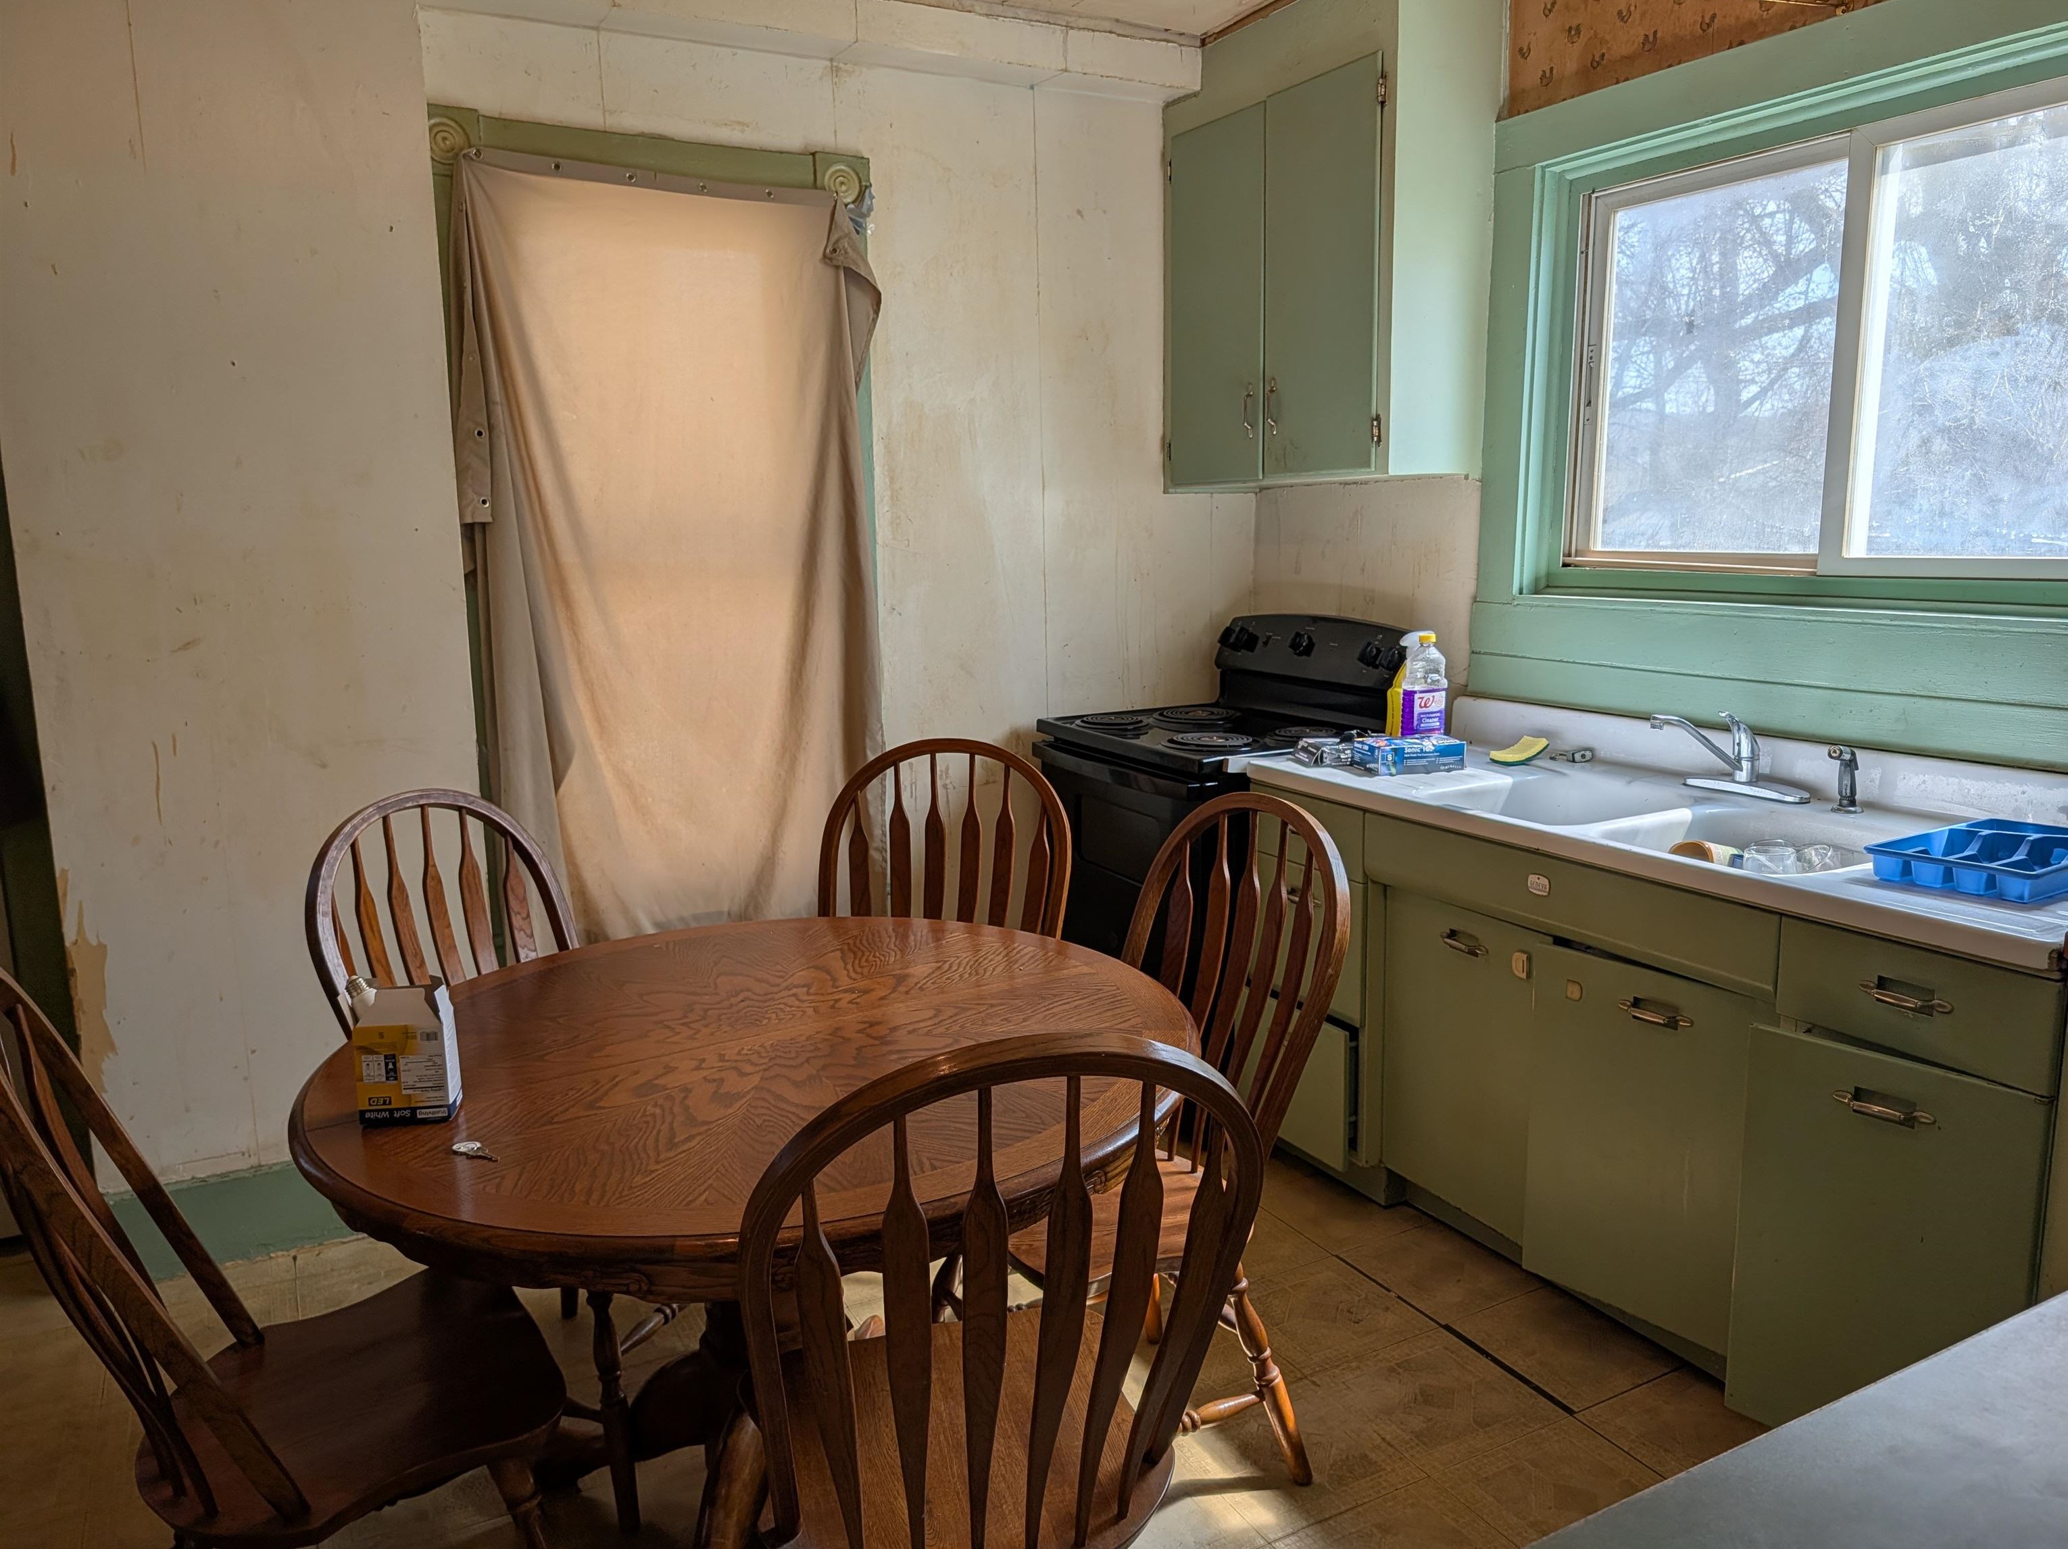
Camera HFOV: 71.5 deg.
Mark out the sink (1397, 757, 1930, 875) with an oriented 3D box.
[{"bbox_3d":[1.171,0.160,2.696,0.490,0.190,0.840,-7,12,-28],"label":"sink"}]

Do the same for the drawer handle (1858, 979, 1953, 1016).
[{"bbox_3d":[1.219,0.312,2.011,0.030,0.025,0.125,-7,12,-28],"label":"drawer handle"}]

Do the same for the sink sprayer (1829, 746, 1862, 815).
[{"bbox_3d":[1.497,0.007,2.648,0.055,0.122,0.045,-6,11,-24],"label":"sink sprayer"}]

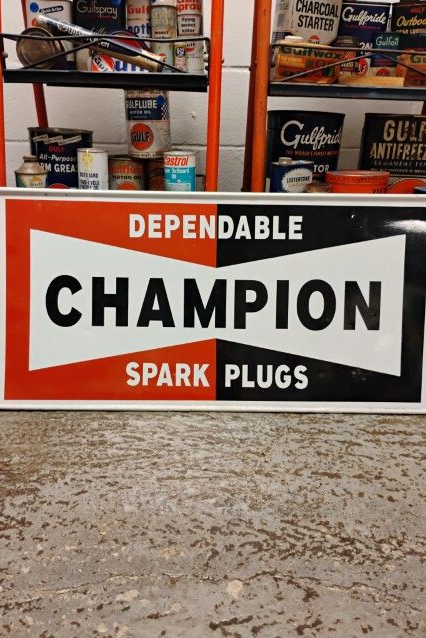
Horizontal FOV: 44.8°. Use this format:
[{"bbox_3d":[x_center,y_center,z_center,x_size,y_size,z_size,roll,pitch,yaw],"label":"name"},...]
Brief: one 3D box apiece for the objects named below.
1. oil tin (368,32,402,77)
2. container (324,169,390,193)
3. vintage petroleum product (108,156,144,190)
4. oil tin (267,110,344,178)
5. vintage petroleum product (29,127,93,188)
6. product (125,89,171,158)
[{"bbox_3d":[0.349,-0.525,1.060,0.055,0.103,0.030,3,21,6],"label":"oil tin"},{"bbox_3d":[0.302,-0.250,1.112,0.134,0.130,0.134,5,21,9],"label":"container"},{"bbox_3d":[-0.205,-0.307,1.222,0.103,0.141,0.103,-4,22,-14],"label":"vintage petroleum product"},{"bbox_3d":[0.204,-0.341,1.185,0.170,0.245,0.170,1,21,0],"label":"oil tin"},{"bbox_3d":[-0.362,-0.357,1.258,0.152,0.196,0.152,-2,21,-7],"label":"vintage petroleum product"},{"bbox_3d":[-0.146,-0.439,1.171,0.103,0.141,0.103,4,21,8],"label":"product"}]

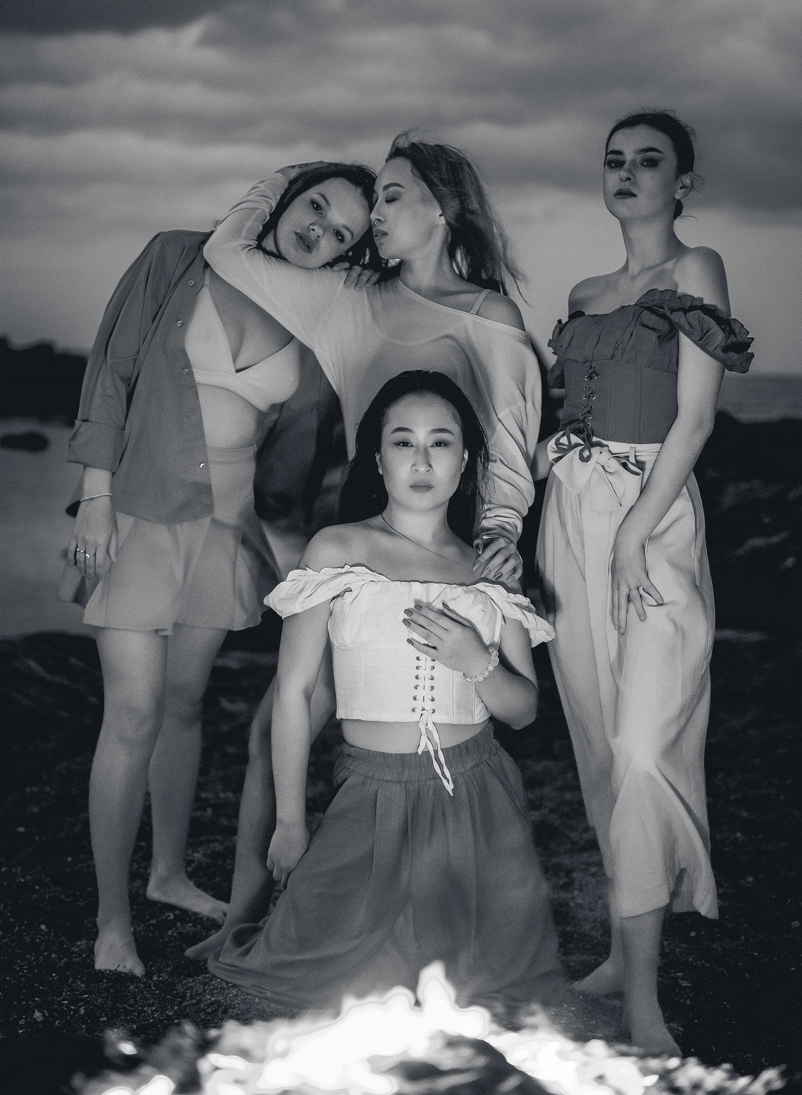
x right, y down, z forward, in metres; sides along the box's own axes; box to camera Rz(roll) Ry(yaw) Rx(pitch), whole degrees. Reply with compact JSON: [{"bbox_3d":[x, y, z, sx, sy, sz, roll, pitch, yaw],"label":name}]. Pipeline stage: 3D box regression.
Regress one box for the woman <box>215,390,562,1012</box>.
[{"bbox_3d":[-0.035,0.249,3.182,0.660,1.155,0.620,-1,6,-6],"label":"woman"}]

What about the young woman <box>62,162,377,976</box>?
[{"bbox_3d":[-0.385,0.025,3.380,0.600,1.560,0.550,-3,7,-28],"label":"young woman"}]

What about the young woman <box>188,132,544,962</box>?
[{"bbox_3d":[-0.050,0.003,3.298,0.660,1.620,0.540,2,6,22],"label":"young woman"}]

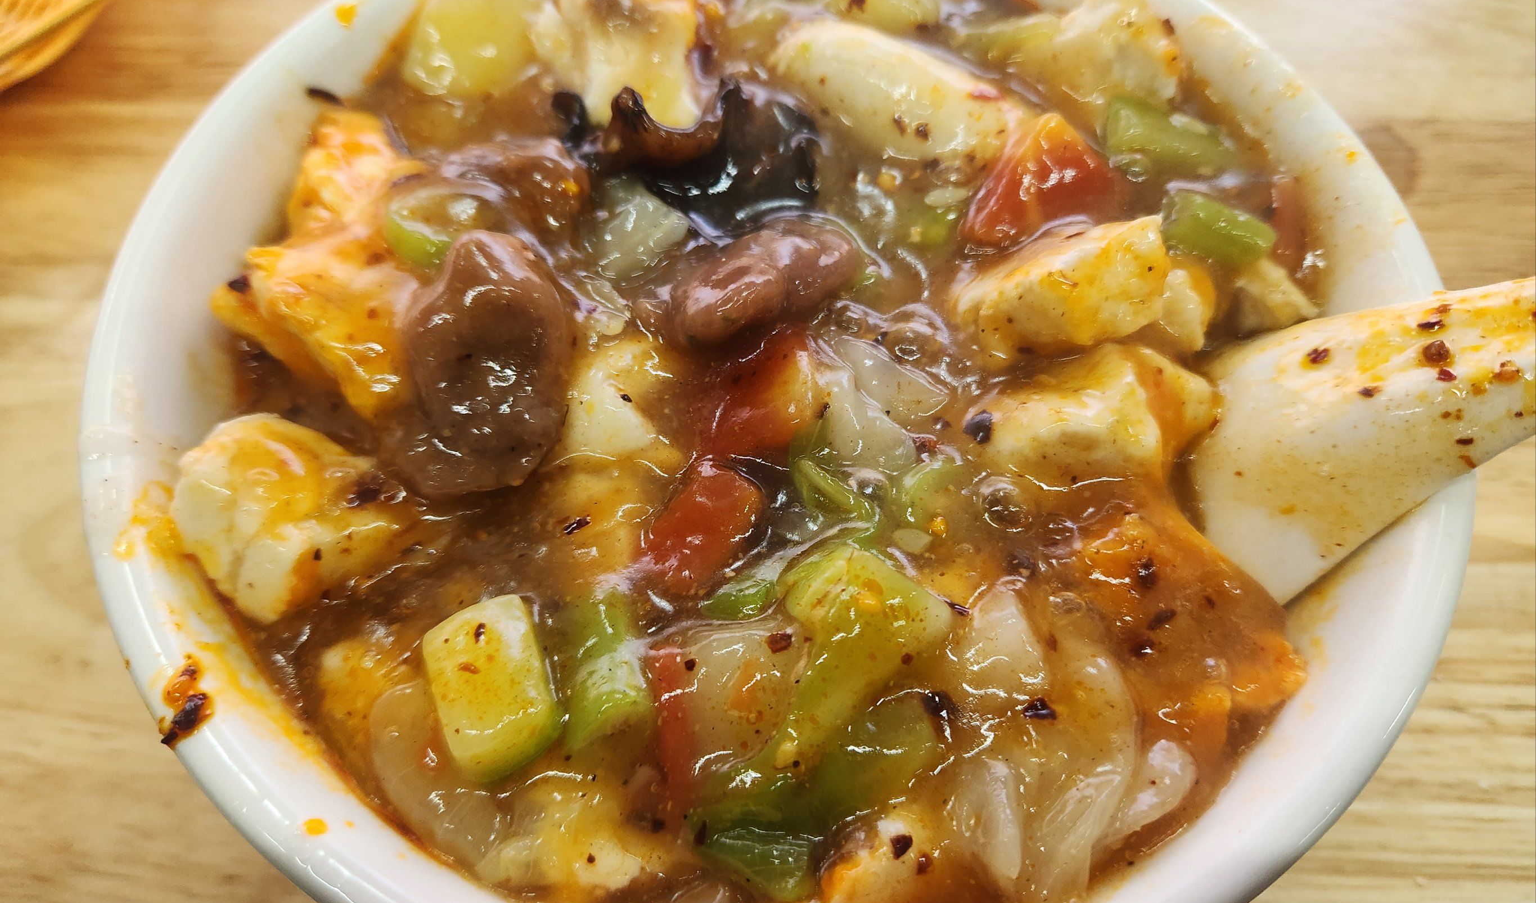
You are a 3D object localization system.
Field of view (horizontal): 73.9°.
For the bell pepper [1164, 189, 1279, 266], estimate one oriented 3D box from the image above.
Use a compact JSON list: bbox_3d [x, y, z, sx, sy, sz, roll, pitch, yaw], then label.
[{"bbox_3d":[0.074,-0.036,0.167,0.017,0.008,0.009,20,64,10],"label":"bell pepper"}]

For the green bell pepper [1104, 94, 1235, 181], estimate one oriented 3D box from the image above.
[{"bbox_3d":[0.070,-0.054,0.177,0.021,0.009,0.011,18,64,9],"label":"green bell pepper"}]

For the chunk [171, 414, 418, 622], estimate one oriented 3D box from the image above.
[{"bbox_3d":[-0.066,0.009,0.142,0.026,0.017,0.019,-22,64,-11],"label":"chunk"}]

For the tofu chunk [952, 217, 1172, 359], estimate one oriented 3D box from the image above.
[{"bbox_3d":[0.047,-0.025,0.161,0.031,0.017,0.014,-13,63,-7],"label":"tofu chunk"}]

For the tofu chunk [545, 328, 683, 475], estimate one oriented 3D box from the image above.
[{"bbox_3d":[-0.023,-0.007,0.157,0.020,0.017,0.018,0,62,0],"label":"tofu chunk"}]

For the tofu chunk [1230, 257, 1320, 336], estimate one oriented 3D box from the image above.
[{"bbox_3d":[0.081,-0.024,0.165,0.014,0.011,0.011,22,65,11],"label":"tofu chunk"}]

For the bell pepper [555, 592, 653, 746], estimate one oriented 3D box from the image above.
[{"bbox_3d":[-0.021,0.029,0.134,0.010,0.007,0.018,5,62,3],"label":"bell pepper"}]

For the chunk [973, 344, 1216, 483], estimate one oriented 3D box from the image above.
[{"bbox_3d":[0.049,-0.005,0.153,0.032,0.017,0.016,-5,62,-3],"label":"chunk"}]

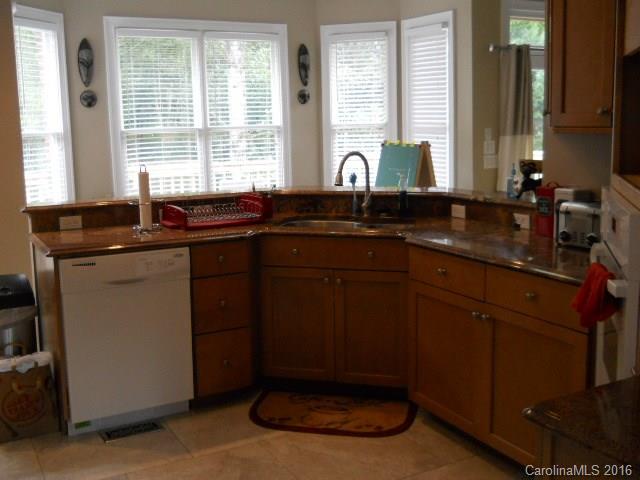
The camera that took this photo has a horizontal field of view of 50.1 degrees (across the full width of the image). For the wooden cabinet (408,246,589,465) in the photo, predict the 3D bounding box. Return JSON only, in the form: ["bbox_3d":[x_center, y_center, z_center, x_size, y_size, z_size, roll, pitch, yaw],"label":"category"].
[{"bbox_3d":[0.966,0.471,3.064,0.600,0.825,1.000,-6,11,-31],"label":"wooden cabinet"}]

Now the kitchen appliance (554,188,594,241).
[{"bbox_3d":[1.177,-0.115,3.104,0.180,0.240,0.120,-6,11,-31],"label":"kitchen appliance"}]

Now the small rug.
[{"bbox_3d":[0.057,0.872,3.446,0.844,0.012,0.475,2,10,12],"label":"small rug"}]

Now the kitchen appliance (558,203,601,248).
[{"bbox_3d":[1.225,-0.067,2.967,0.260,0.190,0.235,-8,12,-39],"label":"kitchen appliance"}]

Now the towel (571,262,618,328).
[{"bbox_3d":[0.776,0.157,1.930,0.110,0.180,0.180,2,10,15],"label":"towel"}]

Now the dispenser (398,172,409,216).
[{"bbox_3d":[0.472,-0.240,3.851,0.065,0.245,0.055,2,10,12],"label":"dispenser"}]

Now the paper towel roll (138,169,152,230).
[{"bbox_3d":[-0.886,-0.206,3.466,0.064,0.310,0.064,0,9,0],"label":"paper towel roll"}]

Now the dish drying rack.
[{"bbox_3d":[-0.542,-0.164,3.725,0.520,0.140,0.350,-6,11,-32],"label":"dish drying rack"}]

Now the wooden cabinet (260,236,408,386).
[{"bbox_3d":[0.140,0.342,3.853,0.770,0.825,0.600,2,10,12],"label":"wooden cabinet"}]

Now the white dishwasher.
[{"bbox_3d":[-1.032,0.442,3.449,0.600,0.865,0.600,-6,11,-30],"label":"white dishwasher"}]

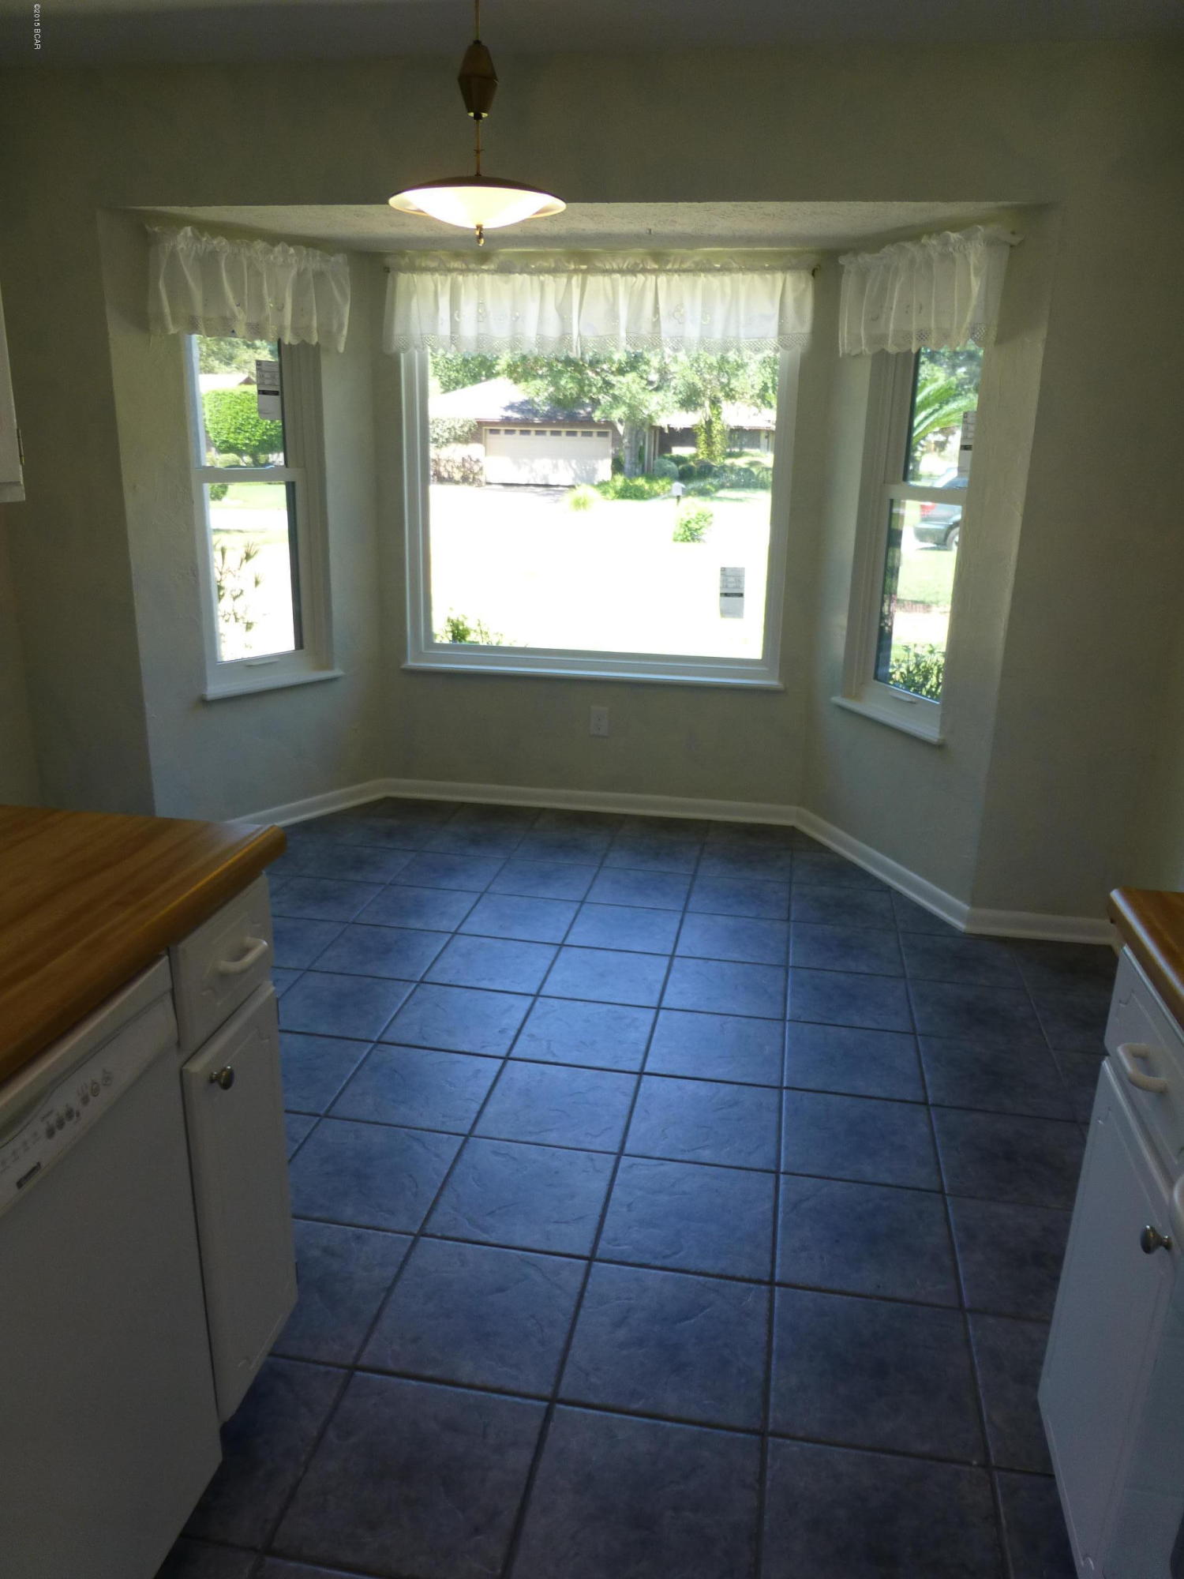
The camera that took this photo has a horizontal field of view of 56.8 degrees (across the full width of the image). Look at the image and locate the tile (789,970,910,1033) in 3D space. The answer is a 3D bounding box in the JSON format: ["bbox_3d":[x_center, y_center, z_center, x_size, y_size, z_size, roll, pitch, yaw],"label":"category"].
[{"bbox_3d":[0.705,0.581,3.010,0.319,0.010,0.319,4,17,10],"label":"tile"}]

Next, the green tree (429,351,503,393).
[{"bbox_3d":[-5.642,-18.452,48.393,7.500,8.500,7.000,4,18,10],"label":"green tree"}]

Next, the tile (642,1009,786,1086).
[{"bbox_3d":[0.316,0.654,2.769,0.327,0.011,0.327,4,17,10],"label":"tile"}]

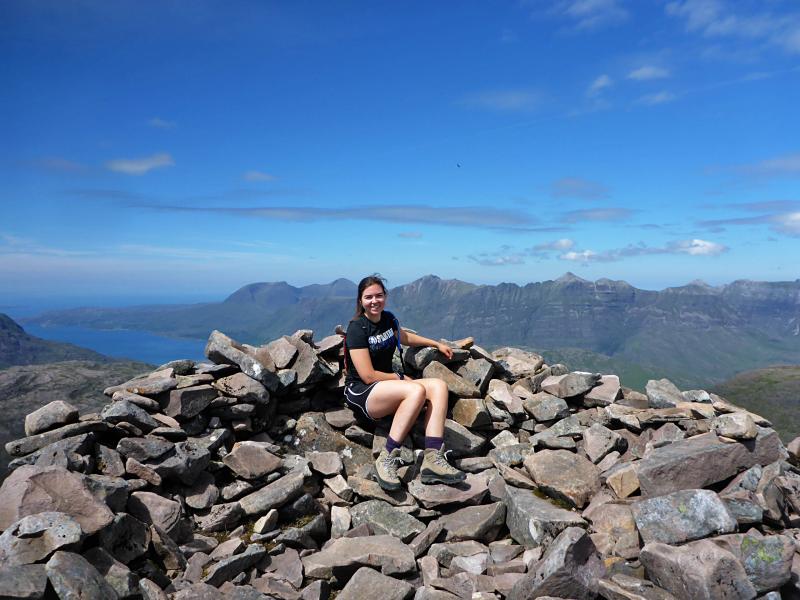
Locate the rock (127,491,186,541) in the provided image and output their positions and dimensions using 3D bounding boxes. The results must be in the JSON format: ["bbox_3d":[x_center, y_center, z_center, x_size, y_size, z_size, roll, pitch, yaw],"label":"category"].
[{"bbox_3d":[-1.052,0.928,2.800,0.210,0.110,0.190,23,29,14],"label":"rock"}]

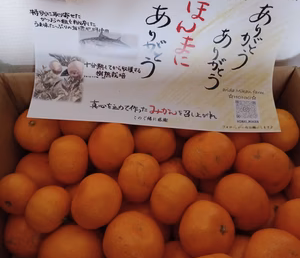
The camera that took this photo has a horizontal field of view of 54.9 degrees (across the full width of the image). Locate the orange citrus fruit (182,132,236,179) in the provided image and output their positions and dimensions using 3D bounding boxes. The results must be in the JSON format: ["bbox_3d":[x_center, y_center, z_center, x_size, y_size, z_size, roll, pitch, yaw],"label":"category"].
[{"bbox_3d":[0.074,0.033,0.358,0.066,0.057,0.066,-2,51,-4],"label":"orange citrus fruit"}]

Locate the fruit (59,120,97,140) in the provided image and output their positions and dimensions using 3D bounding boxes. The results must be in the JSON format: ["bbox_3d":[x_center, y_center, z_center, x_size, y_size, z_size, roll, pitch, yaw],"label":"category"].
[{"bbox_3d":[-0.095,-0.010,0.390,0.059,0.053,0.059,-2,51,-4],"label":"fruit"}]

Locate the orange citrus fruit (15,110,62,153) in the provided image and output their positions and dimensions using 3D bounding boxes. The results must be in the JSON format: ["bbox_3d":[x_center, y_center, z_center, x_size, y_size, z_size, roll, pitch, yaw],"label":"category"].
[{"bbox_3d":[-0.148,0.002,0.381,0.057,0.056,0.056,-2,54,-4],"label":"orange citrus fruit"}]

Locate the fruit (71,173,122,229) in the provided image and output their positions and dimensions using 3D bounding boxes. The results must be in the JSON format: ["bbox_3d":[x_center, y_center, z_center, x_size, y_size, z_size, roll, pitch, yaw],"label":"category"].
[{"bbox_3d":[-0.061,0.083,0.331,0.062,0.057,0.062,-2,51,-4],"label":"fruit"}]

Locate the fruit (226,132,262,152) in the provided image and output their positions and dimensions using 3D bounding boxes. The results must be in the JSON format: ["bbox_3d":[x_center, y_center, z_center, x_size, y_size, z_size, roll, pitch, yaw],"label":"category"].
[{"bbox_3d":[0.127,0.010,0.398,0.059,0.059,0.059,-2,54,-4],"label":"fruit"}]

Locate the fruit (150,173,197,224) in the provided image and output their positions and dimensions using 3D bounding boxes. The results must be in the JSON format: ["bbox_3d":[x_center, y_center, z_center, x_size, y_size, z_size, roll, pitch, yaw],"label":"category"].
[{"bbox_3d":[0.027,0.078,0.324,0.051,0.055,0.055,-2,54,-4],"label":"fruit"}]

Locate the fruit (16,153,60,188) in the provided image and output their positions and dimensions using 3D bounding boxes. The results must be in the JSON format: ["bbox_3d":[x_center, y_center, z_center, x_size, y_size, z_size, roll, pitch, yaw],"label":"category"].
[{"bbox_3d":[-0.139,0.061,0.368,0.056,0.059,0.059,-2,54,-4],"label":"fruit"}]

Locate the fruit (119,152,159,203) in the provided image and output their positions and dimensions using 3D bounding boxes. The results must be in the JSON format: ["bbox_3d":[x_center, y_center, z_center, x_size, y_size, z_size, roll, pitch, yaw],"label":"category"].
[{"bbox_3d":[-0.013,0.058,0.346,0.050,0.058,0.058,-2,54,-4],"label":"fruit"}]

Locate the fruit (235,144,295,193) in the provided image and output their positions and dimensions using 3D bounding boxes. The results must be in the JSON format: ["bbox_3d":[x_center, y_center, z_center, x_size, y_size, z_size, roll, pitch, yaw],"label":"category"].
[{"bbox_3d":[0.135,0.047,0.346,0.067,0.058,0.067,-9,59,5],"label":"fruit"}]

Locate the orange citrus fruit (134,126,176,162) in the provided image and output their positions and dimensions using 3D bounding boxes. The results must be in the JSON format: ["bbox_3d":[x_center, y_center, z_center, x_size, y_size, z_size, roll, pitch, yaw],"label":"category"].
[{"bbox_3d":[0.007,0.017,0.386,0.059,0.054,0.059,-2,51,-4],"label":"orange citrus fruit"}]

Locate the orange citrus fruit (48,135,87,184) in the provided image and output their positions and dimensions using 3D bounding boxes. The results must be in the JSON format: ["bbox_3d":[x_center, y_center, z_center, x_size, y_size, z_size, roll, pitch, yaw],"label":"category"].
[{"bbox_3d":[-0.097,0.037,0.350,0.047,0.059,0.059,-2,54,-4],"label":"orange citrus fruit"}]

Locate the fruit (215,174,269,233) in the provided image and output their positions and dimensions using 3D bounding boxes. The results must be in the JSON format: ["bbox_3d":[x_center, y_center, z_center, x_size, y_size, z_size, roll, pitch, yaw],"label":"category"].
[{"bbox_3d":[0.101,0.080,0.315,0.062,0.057,0.062,-2,51,-4],"label":"fruit"}]

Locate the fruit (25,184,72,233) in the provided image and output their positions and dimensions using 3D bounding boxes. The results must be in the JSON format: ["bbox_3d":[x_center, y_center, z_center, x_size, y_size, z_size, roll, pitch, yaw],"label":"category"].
[{"bbox_3d":[-0.112,0.088,0.319,0.048,0.051,0.051,-2,54,-4],"label":"fruit"}]

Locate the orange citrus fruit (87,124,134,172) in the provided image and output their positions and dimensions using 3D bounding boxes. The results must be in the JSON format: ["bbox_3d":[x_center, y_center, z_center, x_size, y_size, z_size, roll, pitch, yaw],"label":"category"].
[{"bbox_3d":[-0.049,0.024,0.366,0.058,0.062,0.062,-2,54,-4],"label":"orange citrus fruit"}]

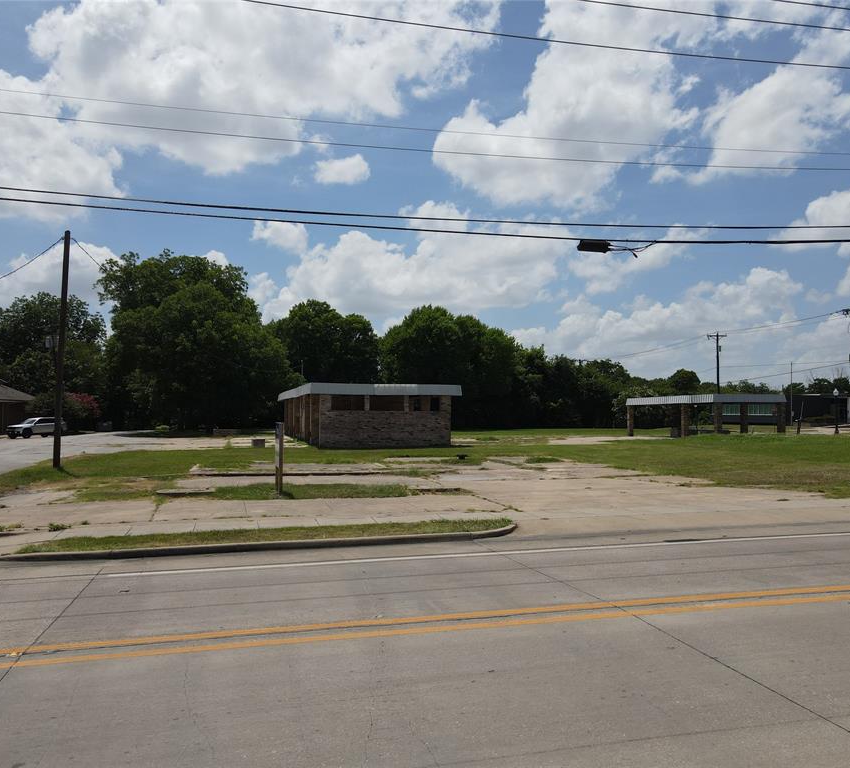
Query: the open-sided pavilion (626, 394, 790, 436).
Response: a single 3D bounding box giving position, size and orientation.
[{"bbox_3d":[23.066,2.767,59.470,6.500,3.400,12.200,1,-2,-15],"label":"open-sided pavilion"}]

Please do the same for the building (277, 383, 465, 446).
[{"bbox_3d":[-5.262,2.284,52.258,8.780,3.630,24.000,1,-2,-16],"label":"building"}]

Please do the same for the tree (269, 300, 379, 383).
[{"bbox_3d":[-12.881,-2.394,91.087,14.000,16.200,13.500,0,-2,-8],"label":"tree"}]

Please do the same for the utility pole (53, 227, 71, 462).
[{"bbox_3d":[-14.158,-1.369,27.729,0.300,9.253,0.300,2,-2,-15],"label":"utility pole"}]

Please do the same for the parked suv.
[{"bbox_3d":[-32.900,3.709,60.205,1.950,1.780,4.850,-1,-2,24],"label":"parked suv"}]

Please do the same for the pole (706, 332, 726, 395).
[{"bbox_3d":[34.487,-0.349,84.013,2.600,11.400,0.450,1,-2,-15],"label":"pole"}]

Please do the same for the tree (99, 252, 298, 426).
[{"bbox_3d":[-23.288,-4.296,73.156,18.500,18.700,17.500,1,-2,-18],"label":"tree"}]

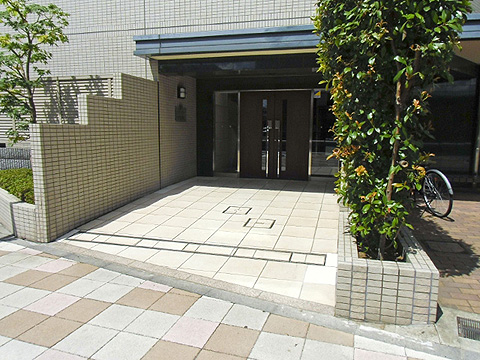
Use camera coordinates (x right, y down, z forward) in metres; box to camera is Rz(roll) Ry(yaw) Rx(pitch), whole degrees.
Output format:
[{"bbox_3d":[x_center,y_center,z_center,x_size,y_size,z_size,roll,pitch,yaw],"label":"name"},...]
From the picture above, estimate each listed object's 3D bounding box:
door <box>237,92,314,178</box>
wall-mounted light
[{"bbox_3d":[0.760,-0.974,7.394,1.580,1.960,0.100,2,10,16],"label":"door"},{"bbox_3d":[-1.225,-1.848,7.006,0.090,0.245,0.250,2,10,16],"label":"wall-mounted light"}]

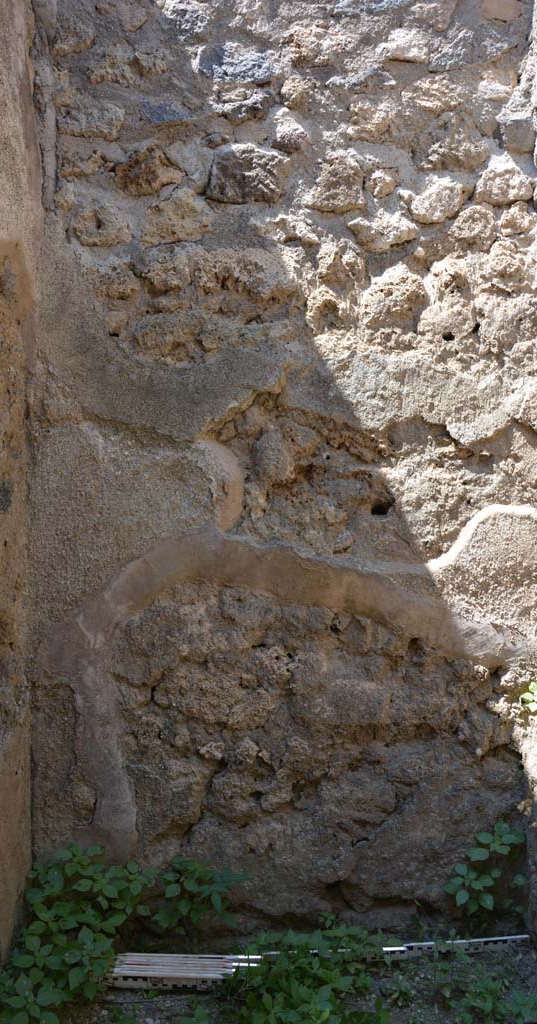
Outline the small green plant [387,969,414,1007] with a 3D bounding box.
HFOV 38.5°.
[{"bbox_3d":[0.251,0.900,1.463,0.049,0.050,0.048,0,0,0],"label":"small green plant"}]

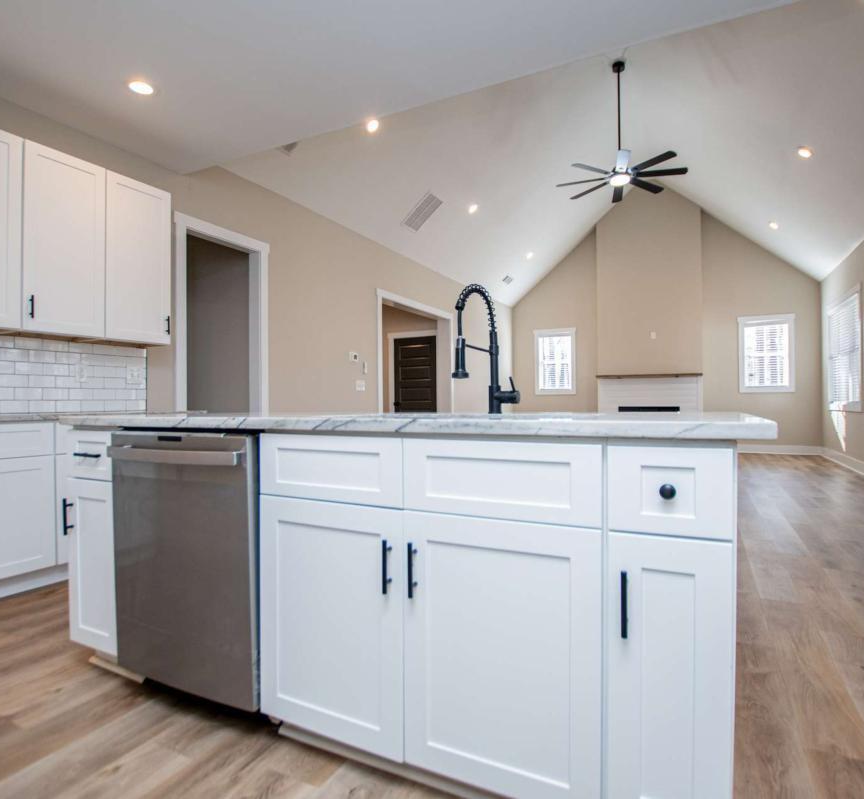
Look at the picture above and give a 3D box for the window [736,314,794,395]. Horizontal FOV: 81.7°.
[{"bbox_3d":[6.066,-0.809,9.063,0.837,1.365,0.110,0,0,28],"label":"window"}]

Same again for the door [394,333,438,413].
[{"bbox_3d":[-0.268,-0.031,8.649,0.890,2.040,0.050,0,0,28],"label":"door"}]

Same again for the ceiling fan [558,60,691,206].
[{"bbox_3d":[2.313,-3.405,6.160,1.520,1.522,1.520,0,0,28],"label":"ceiling fan"}]

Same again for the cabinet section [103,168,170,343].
[{"bbox_3d":[-2.108,-0.915,3.440,0.325,1.060,0.450,-1,0,27],"label":"cabinet section"}]

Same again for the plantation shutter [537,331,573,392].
[{"bbox_3d":[2.663,-0.767,10.747,0.741,1.169,0.060,0,0,28],"label":"plantation shutter"}]

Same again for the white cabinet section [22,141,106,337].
[{"bbox_3d":[-2.312,-0.916,3.047,0.325,1.060,0.445,-1,0,27],"label":"white cabinet section"}]

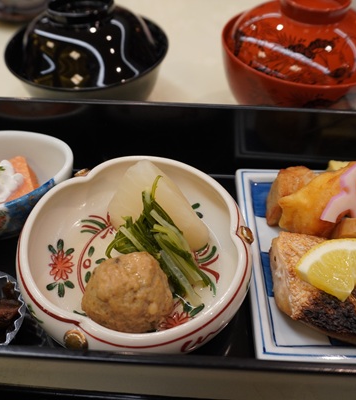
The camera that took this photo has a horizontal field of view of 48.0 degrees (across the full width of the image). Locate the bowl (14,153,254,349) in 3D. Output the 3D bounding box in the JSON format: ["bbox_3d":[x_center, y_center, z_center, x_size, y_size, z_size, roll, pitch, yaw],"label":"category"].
[{"bbox_3d":[-0.021,0.032,0.218,0.118,0.049,0.118,1,48,-1],"label":"bowl"}]

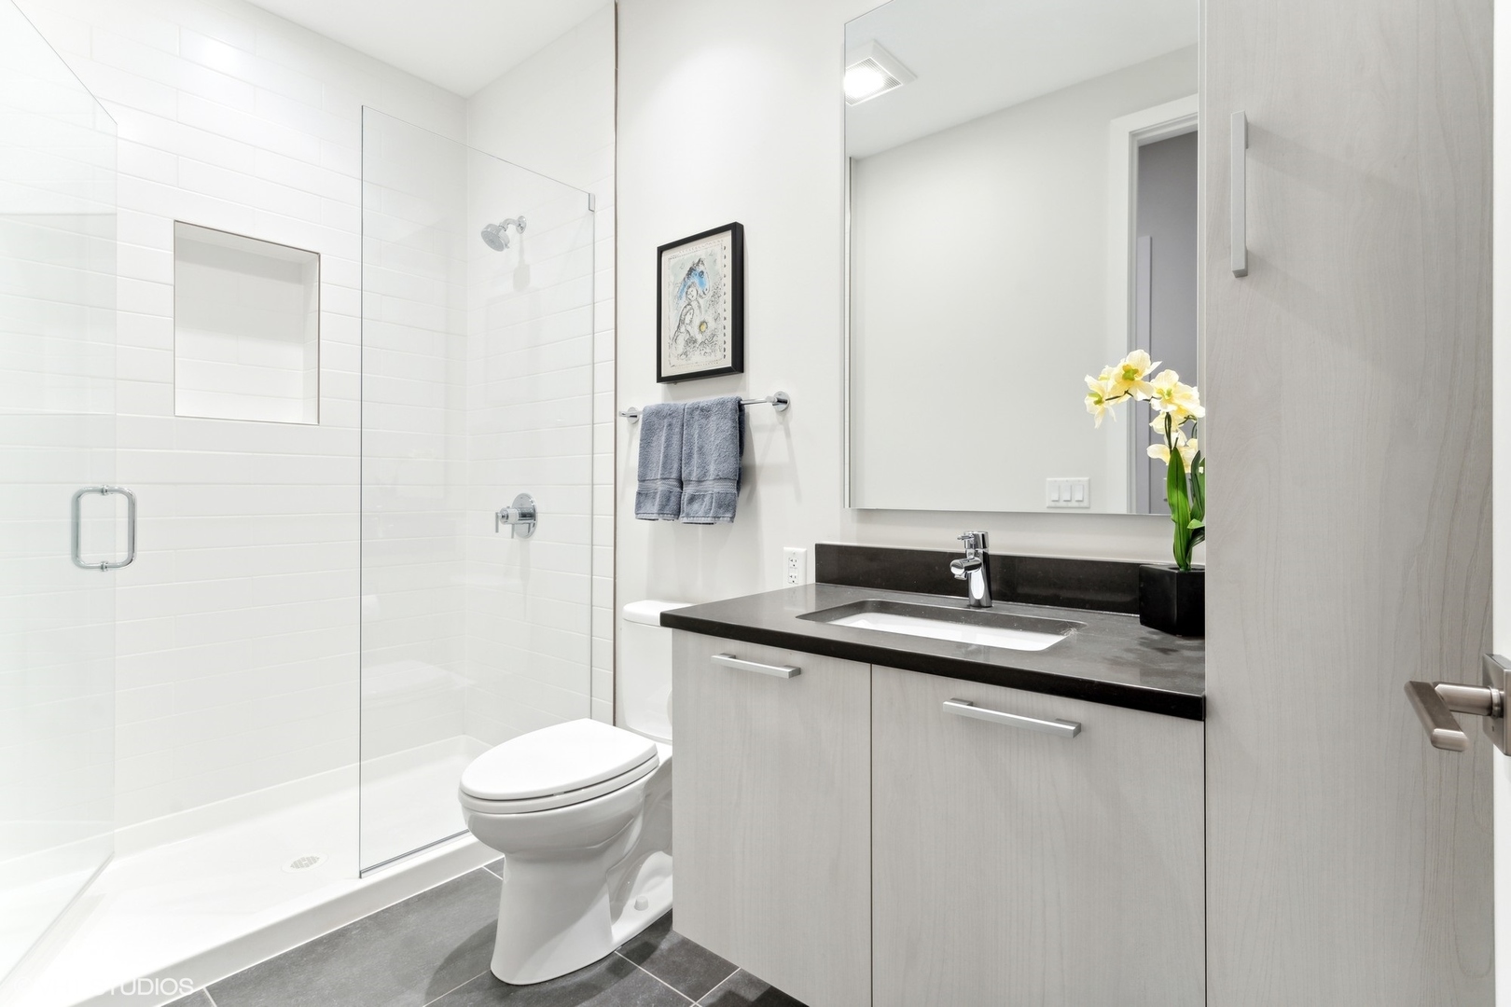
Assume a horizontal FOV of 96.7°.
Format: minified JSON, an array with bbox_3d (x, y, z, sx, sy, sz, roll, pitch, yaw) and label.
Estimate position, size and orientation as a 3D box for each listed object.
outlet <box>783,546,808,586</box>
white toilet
[{"bbox_3d":[0.105,0.177,1.787,0.070,0.113,0.007,1,1,39],"label":"outlet"},{"bbox_3d":[-0.417,0.678,1.735,0.418,0.790,0.716,1,1,39],"label":"white toilet"}]

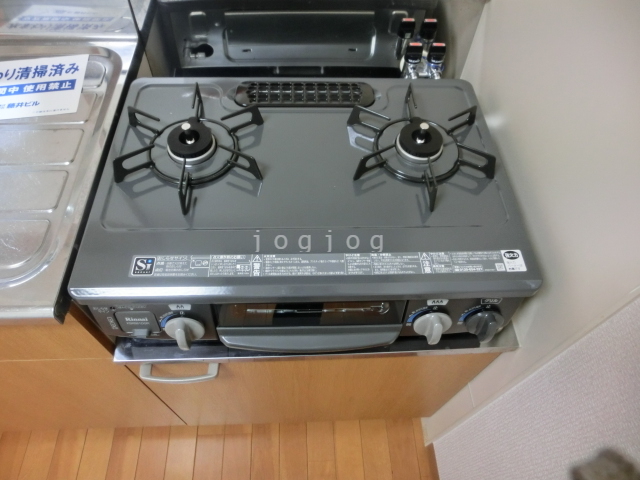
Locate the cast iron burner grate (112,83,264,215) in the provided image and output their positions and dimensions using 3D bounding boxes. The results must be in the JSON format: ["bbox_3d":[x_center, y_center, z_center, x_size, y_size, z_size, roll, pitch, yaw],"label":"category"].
[{"bbox_3d":[-0.179,-0.137,0.621,0.200,0.037,0.228,-1,56,-2],"label":"cast iron burner grate"}]

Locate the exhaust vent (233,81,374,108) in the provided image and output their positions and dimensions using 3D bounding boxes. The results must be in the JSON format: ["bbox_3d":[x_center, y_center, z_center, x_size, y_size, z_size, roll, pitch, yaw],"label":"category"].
[{"bbox_3d":[-0.023,-0.235,0.709,0.223,0.016,0.061,-1,56,-2],"label":"exhaust vent"}]

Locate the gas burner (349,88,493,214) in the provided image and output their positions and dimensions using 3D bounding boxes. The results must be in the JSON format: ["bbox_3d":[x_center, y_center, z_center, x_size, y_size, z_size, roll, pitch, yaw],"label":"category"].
[{"bbox_3d":[0.144,-0.141,0.634,0.200,0.037,0.228,-1,56,-2],"label":"gas burner"}]

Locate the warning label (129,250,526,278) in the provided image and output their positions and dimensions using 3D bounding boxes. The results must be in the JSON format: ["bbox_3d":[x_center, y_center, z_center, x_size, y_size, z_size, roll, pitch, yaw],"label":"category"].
[{"bbox_3d":[0.015,0.029,0.556,0.494,0.002,0.030,-1,56,-3],"label":"warning label"}]

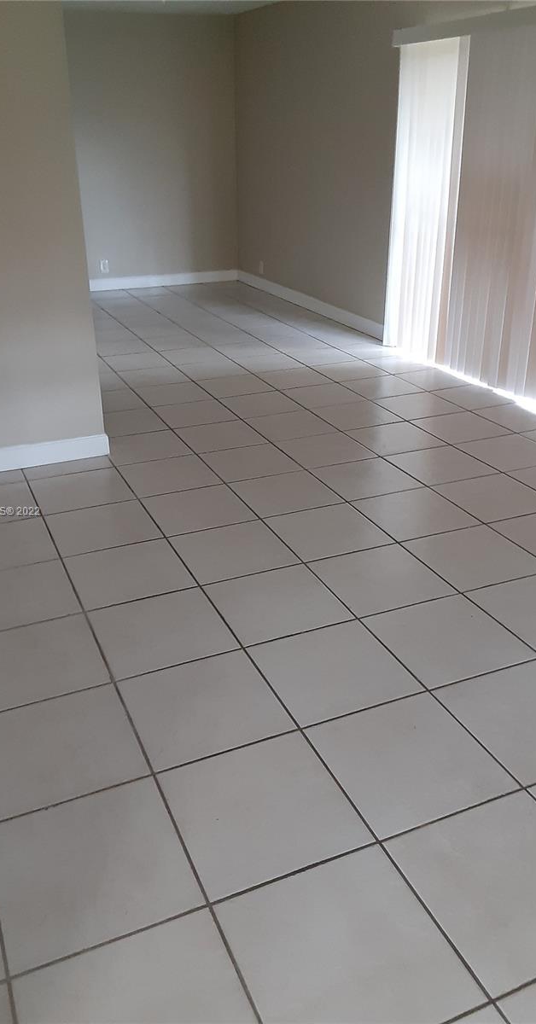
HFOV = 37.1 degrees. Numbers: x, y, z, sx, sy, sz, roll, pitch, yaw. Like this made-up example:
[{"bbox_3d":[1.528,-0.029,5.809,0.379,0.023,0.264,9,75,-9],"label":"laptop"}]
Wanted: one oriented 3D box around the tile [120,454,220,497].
[{"bbox_3d":[-0.461,-0.168,3.714,0.396,0.010,0.396,-11,27,-21],"label":"tile"}]

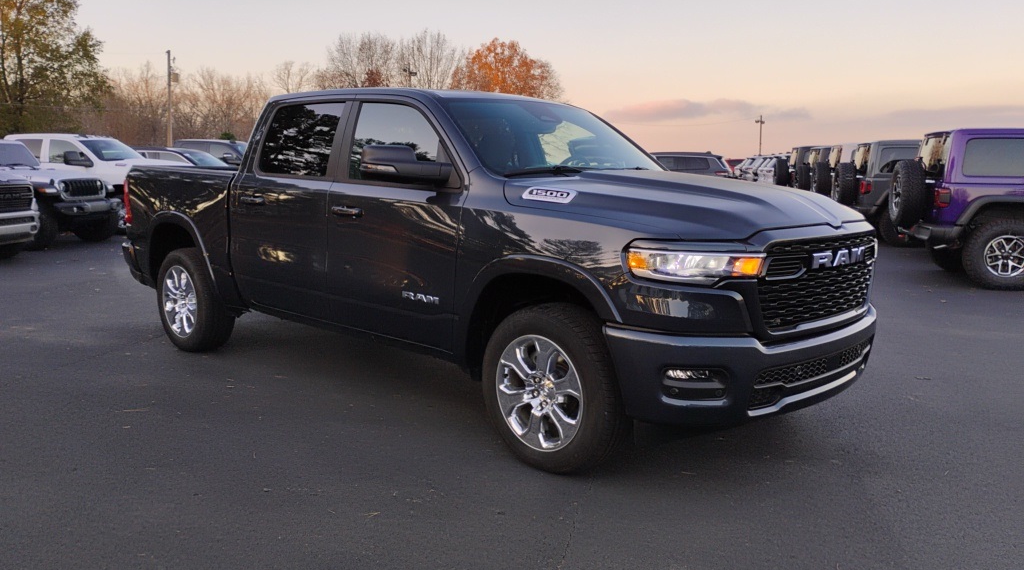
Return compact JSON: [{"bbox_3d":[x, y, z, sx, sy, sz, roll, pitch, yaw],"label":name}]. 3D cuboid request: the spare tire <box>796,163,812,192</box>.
[{"bbox_3d":[6.811,-2.412,19.300,0.270,0.810,0.810,1,8,9],"label":"spare tire"}]

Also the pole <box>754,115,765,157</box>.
[{"bbox_3d":[33.706,-18.952,112.578,1.350,8.020,0.400,3,9,17],"label":"pole"}]

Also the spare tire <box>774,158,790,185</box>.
[{"bbox_3d":[7.119,-2.908,21.800,0.280,0.820,0.820,1,8,9],"label":"spare tire"}]

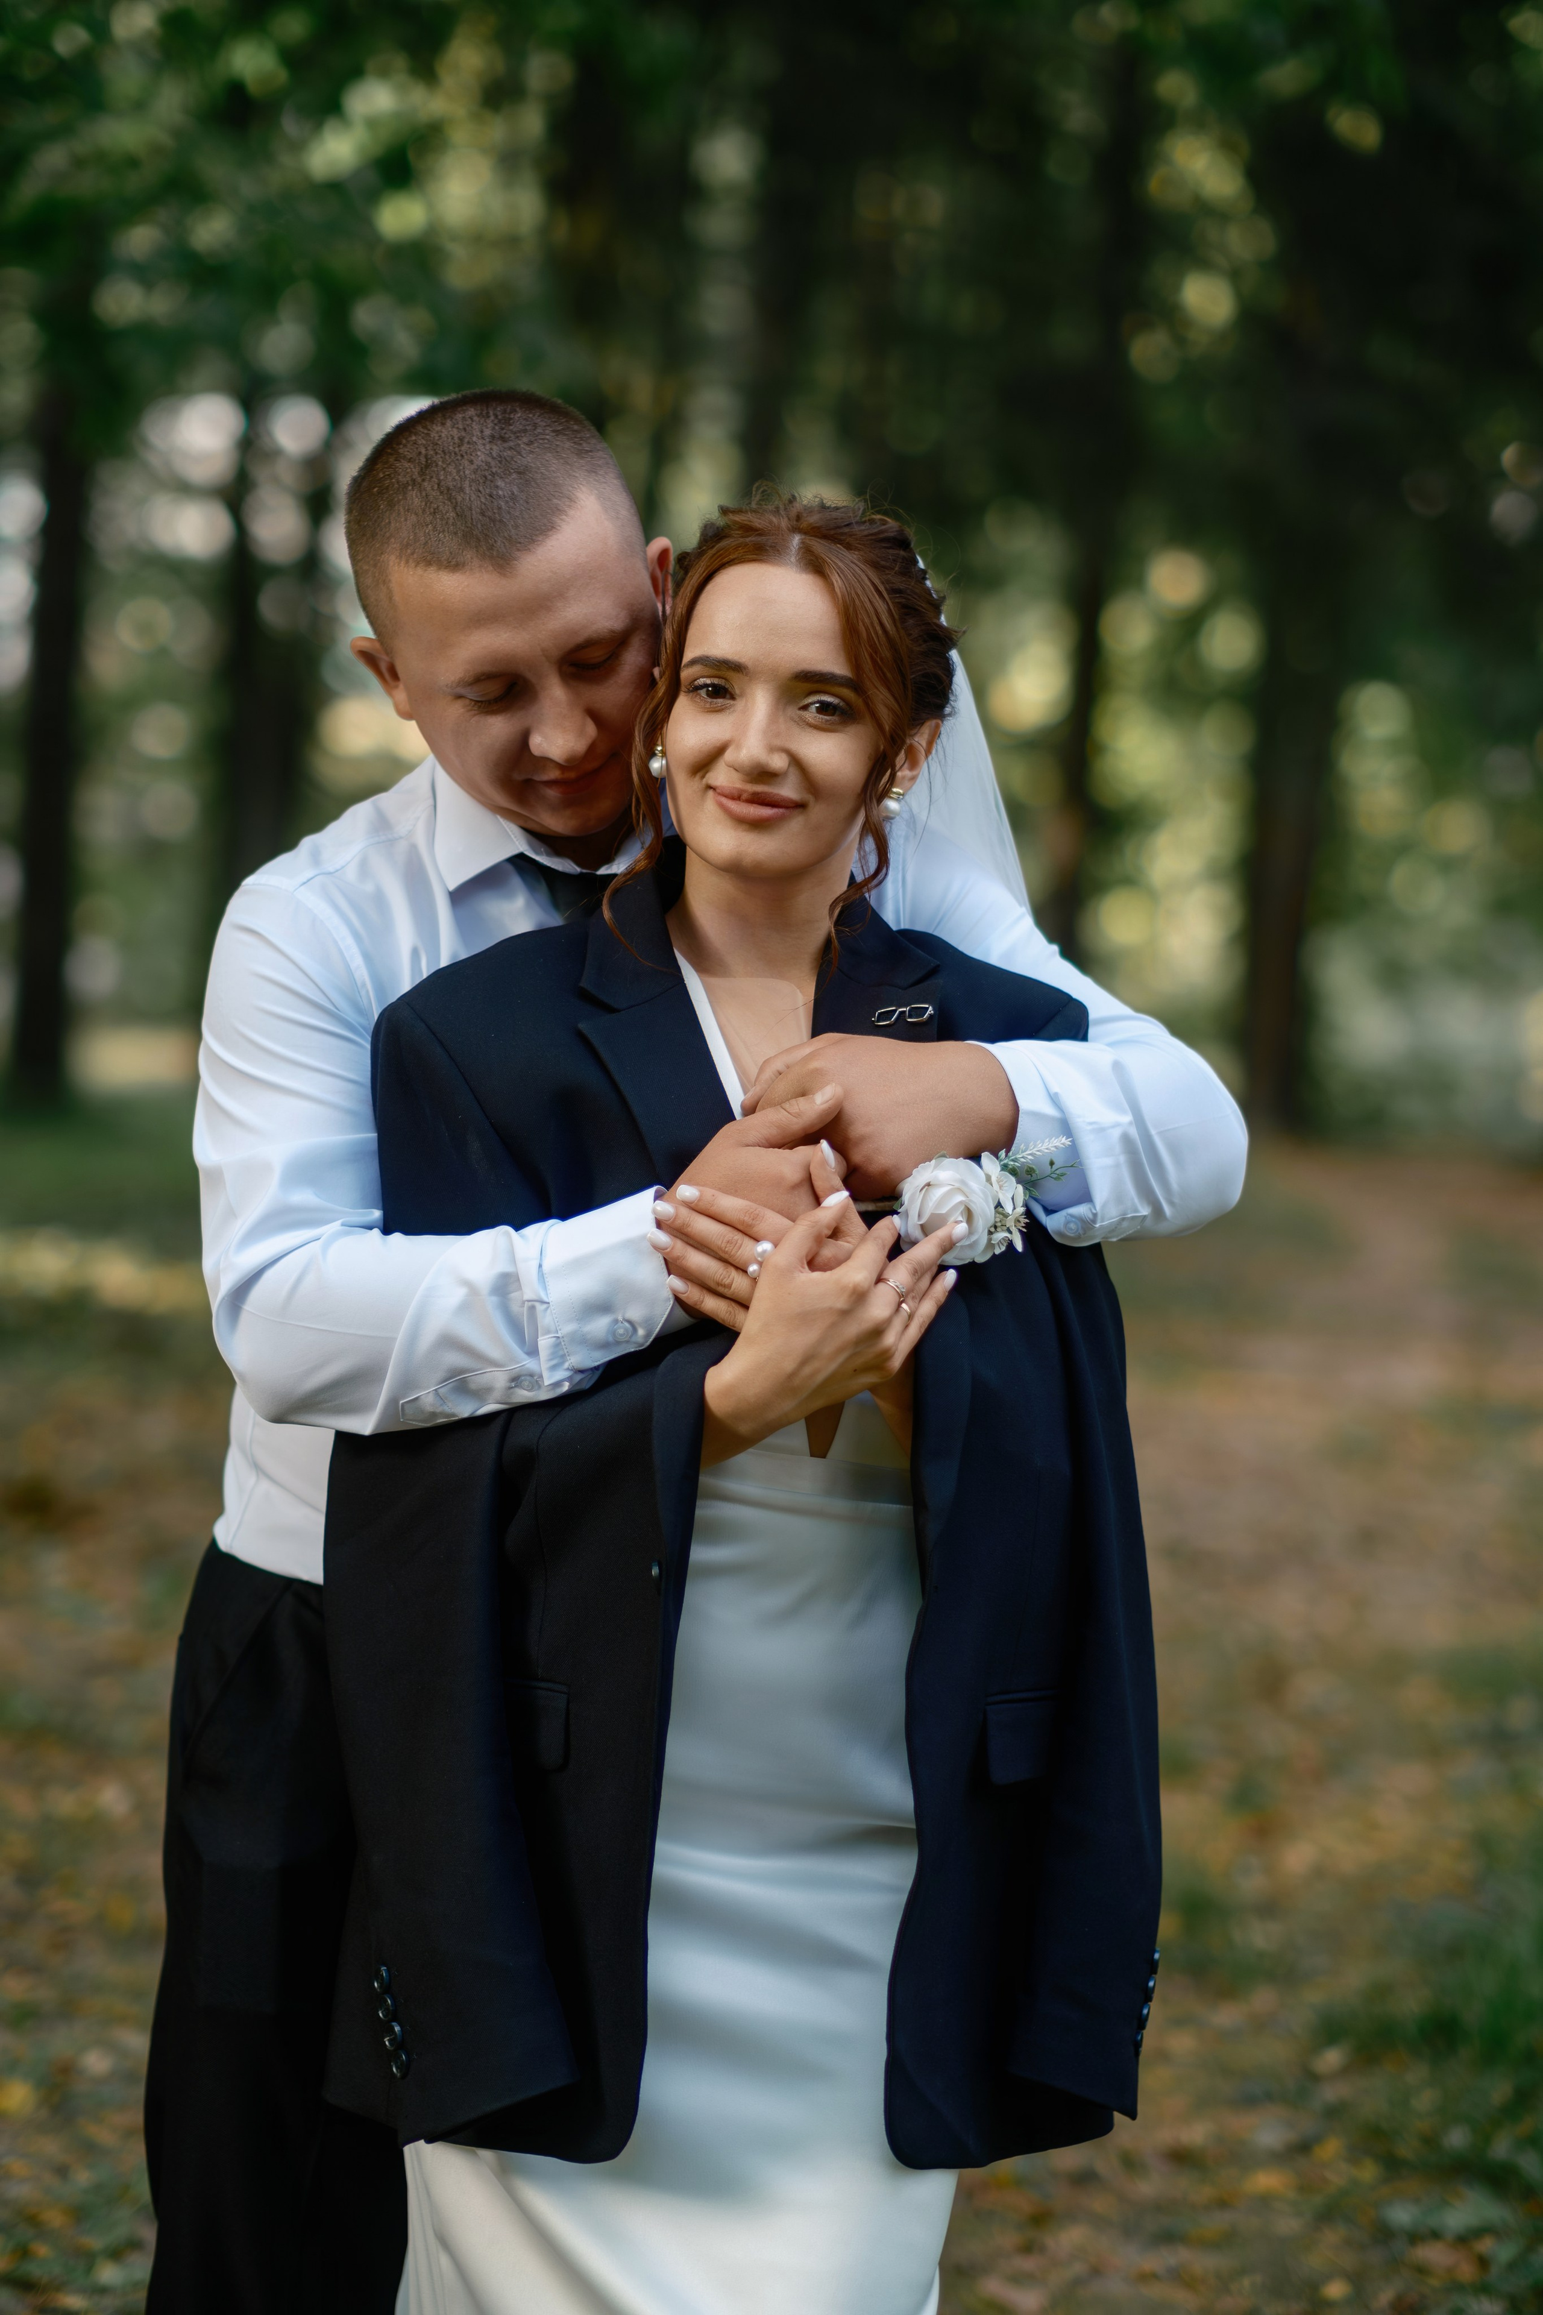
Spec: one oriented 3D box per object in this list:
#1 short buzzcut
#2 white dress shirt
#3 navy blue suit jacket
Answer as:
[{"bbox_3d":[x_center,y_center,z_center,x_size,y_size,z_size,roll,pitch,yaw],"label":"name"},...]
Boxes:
[{"bbox_3d":[-0.163,-0.362,3.160,0.168,0.160,0.195,-18,25,-6],"label":"short buzzcut"},{"bbox_3d":[-0.035,0.004,3.140,0.585,0.485,0.460,0,2,-12],"label":"white dress shirt"},{"bbox_3d":[-0.020,0.197,3.110,0.475,0.750,0.320,0,2,-6],"label":"navy blue suit jacket"}]

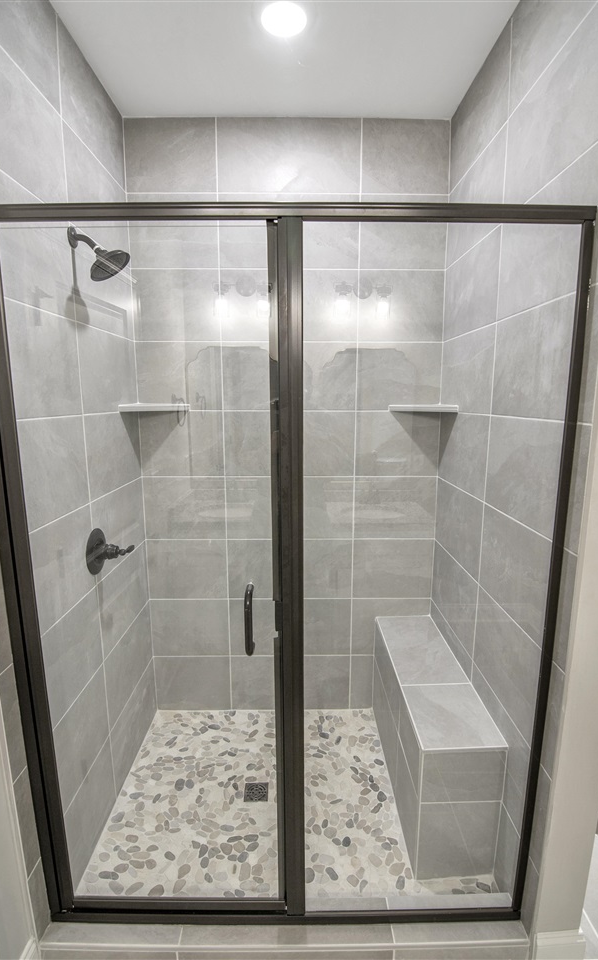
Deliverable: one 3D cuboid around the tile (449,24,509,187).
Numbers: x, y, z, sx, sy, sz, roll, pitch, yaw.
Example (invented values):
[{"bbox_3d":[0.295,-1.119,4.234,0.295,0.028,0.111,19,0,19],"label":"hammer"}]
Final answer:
[{"bbox_3d":[0.666,-1.341,1.591,0.012,0.285,0.477,0,9,-1],"label":"tile"}]

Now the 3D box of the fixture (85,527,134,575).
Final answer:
[{"bbox_3d":[-0.668,0.254,1.529,0.120,0.157,0.155,0,9,-1],"label":"fixture"}]

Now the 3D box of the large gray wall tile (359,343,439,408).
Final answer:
[{"bbox_3d":[0.463,-0.474,1.970,0.391,0.305,0.012,0,9,-1],"label":"large gray wall tile"}]

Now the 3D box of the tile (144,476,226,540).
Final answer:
[{"bbox_3d":[-0.542,0.138,2.048,0.387,0.305,0.012,0,9,-1],"label":"tile"}]

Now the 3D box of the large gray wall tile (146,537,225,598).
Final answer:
[{"bbox_3d":[-0.542,0.442,2.095,0.387,0.305,0.012,0,9,-1],"label":"large gray wall tile"}]

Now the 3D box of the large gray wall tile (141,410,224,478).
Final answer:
[{"bbox_3d":[-0.542,-0.158,1.997,0.388,0.306,0.012,0,10,0],"label":"large gray wall tile"}]

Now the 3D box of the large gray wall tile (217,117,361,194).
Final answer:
[{"bbox_3d":[-0.042,-1.376,1.822,0.610,0.285,0.012,0,9,-1],"label":"large gray wall tile"}]

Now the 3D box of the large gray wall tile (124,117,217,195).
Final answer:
[{"bbox_3d":[-0.543,-1.374,1.813,0.387,0.285,0.012,0,9,-1],"label":"large gray wall tile"}]

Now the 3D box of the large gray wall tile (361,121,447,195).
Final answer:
[{"bbox_3d":[0.462,-1.378,1.830,0.391,0.285,0.012,0,9,-1],"label":"large gray wall tile"}]

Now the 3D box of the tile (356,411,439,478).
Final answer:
[{"bbox_3d":[0.460,-0.158,2.005,0.389,0.306,0.012,0,10,0],"label":"tile"}]

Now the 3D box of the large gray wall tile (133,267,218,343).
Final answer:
[{"bbox_3d":[-0.541,-0.760,1.890,0.388,0.306,0.012,0,10,0],"label":"large gray wall tile"}]

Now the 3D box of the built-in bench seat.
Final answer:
[{"bbox_3d":[0.523,1.020,1.790,0.266,0.516,0.822,0,10,0],"label":"built-in bench seat"}]

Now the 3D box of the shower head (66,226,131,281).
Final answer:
[{"bbox_3d":[-0.639,-0.732,1.387,0.185,0.173,0.154,0,10,0],"label":"shower head"}]

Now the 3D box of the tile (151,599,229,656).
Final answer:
[{"bbox_3d":[-0.543,0.745,2.156,0.388,0.306,0.012,0,10,0],"label":"tile"}]

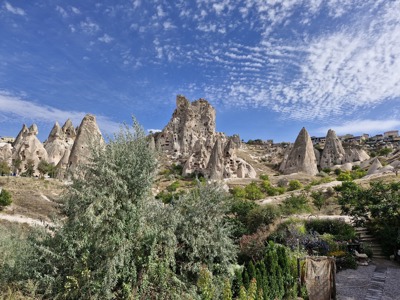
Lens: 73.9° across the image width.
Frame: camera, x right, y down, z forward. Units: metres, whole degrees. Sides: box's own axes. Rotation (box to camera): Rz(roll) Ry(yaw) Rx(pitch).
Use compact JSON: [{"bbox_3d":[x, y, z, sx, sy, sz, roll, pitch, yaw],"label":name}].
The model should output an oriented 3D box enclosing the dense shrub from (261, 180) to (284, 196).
[{"bbox_3d":[13.370,7.100,49.000,4.340,2.950,4.120,0,-5,0],"label":"dense shrub"}]

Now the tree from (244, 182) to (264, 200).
[{"bbox_3d":[9.230,7.030,45.000,3.320,3.050,3.150,0,-5,0],"label":"tree"}]

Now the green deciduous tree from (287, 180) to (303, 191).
[{"bbox_3d":[19.550,7.350,55.000,3.240,2.070,3.080,0,-5,0],"label":"green deciduous tree"}]

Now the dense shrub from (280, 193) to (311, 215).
[{"bbox_3d":[10.420,5.840,29.000,3.210,2.400,3.050,0,-5,0],"label":"dense shrub"}]

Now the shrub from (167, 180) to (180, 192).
[{"bbox_3d":[-5.380,7.420,54.000,2.790,2.440,2.650,0,-5,0],"label":"shrub"}]

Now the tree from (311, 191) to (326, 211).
[{"bbox_3d":[13.370,5.700,30.000,1.770,2.260,1.680,0,-5,0],"label":"tree"}]

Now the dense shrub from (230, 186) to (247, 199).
[{"bbox_3d":[6.520,7.200,45.000,2.650,2.030,2.520,0,-5,0],"label":"dense shrub"}]

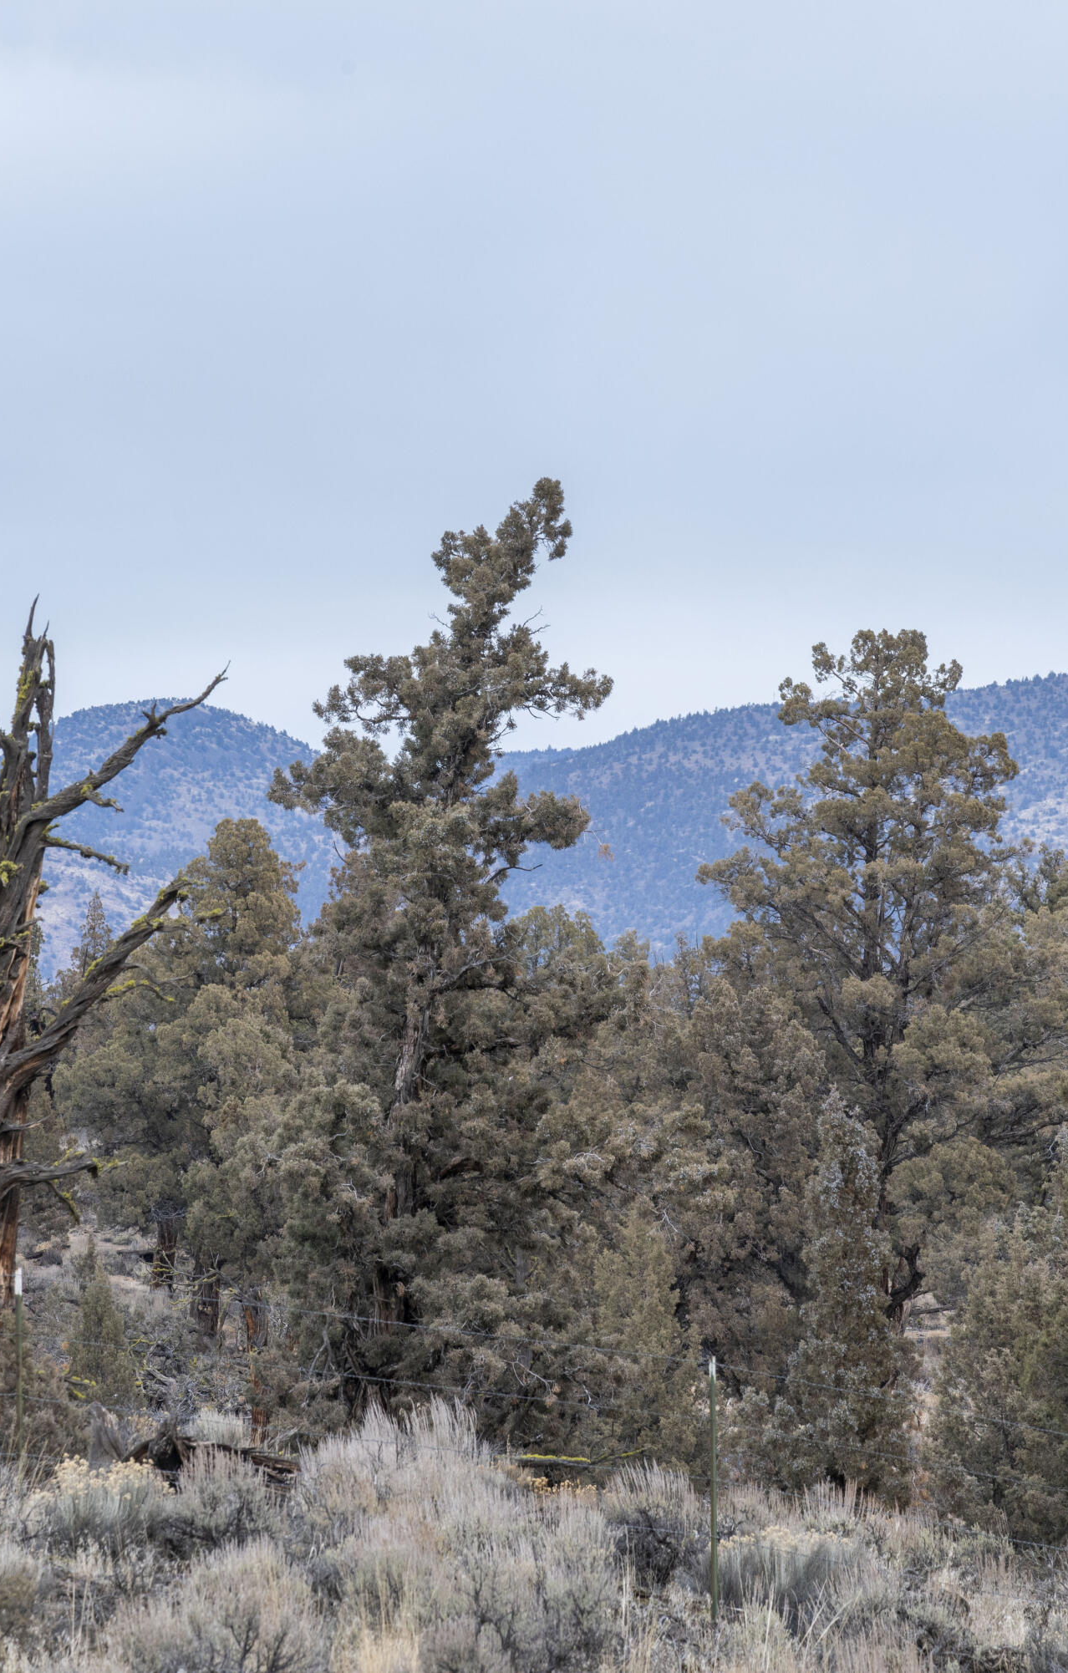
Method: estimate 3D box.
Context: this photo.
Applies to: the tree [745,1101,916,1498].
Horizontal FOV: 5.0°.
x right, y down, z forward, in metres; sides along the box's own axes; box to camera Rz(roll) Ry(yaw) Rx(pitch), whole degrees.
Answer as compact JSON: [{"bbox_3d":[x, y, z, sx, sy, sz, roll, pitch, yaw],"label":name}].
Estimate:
[{"bbox_3d":[1.838,2.889,76.000,1.080,2.500,1.050,0,-1,0],"label":"tree"}]

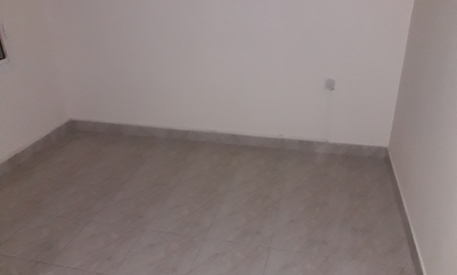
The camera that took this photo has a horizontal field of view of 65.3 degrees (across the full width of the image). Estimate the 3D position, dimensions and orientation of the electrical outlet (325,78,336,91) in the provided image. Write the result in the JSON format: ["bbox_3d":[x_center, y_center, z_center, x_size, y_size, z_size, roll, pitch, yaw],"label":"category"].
[{"bbox_3d":[0.855,-0.444,2.990,0.085,0.090,0.015,5,24,13],"label":"electrical outlet"}]

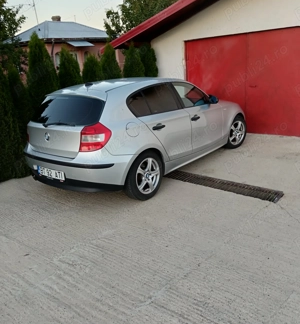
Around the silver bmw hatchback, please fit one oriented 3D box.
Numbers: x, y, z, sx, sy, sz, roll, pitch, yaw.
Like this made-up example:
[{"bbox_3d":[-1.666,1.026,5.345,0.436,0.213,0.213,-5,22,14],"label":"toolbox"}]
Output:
[{"bbox_3d":[0.078,-0.653,5.171,1.790,1.430,4.230,8,20,38],"label":"silver bmw hatchback"}]

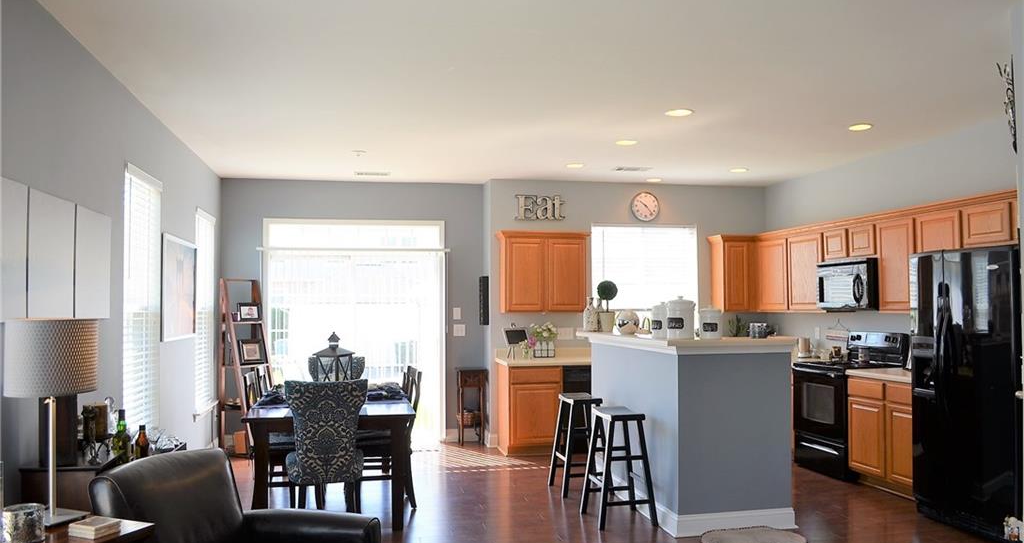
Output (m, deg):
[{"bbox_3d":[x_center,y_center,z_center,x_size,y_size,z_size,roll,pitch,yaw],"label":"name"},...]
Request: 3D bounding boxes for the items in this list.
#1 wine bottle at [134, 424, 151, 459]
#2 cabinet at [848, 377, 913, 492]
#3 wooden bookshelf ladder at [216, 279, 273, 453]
[{"bbox_3d":[-1.462,0.710,3.030,0.062,0.220,0.062,0,-2,-12],"label":"wine bottle"},{"bbox_3d":[3.111,1.252,5.851,0.580,0.875,0.900,0,-3,-12],"label":"cabinet"},{"bbox_3d":[-2.476,0.938,7.436,0.460,1.720,0.480,-2,-3,33],"label":"wooden bookshelf ladder"}]

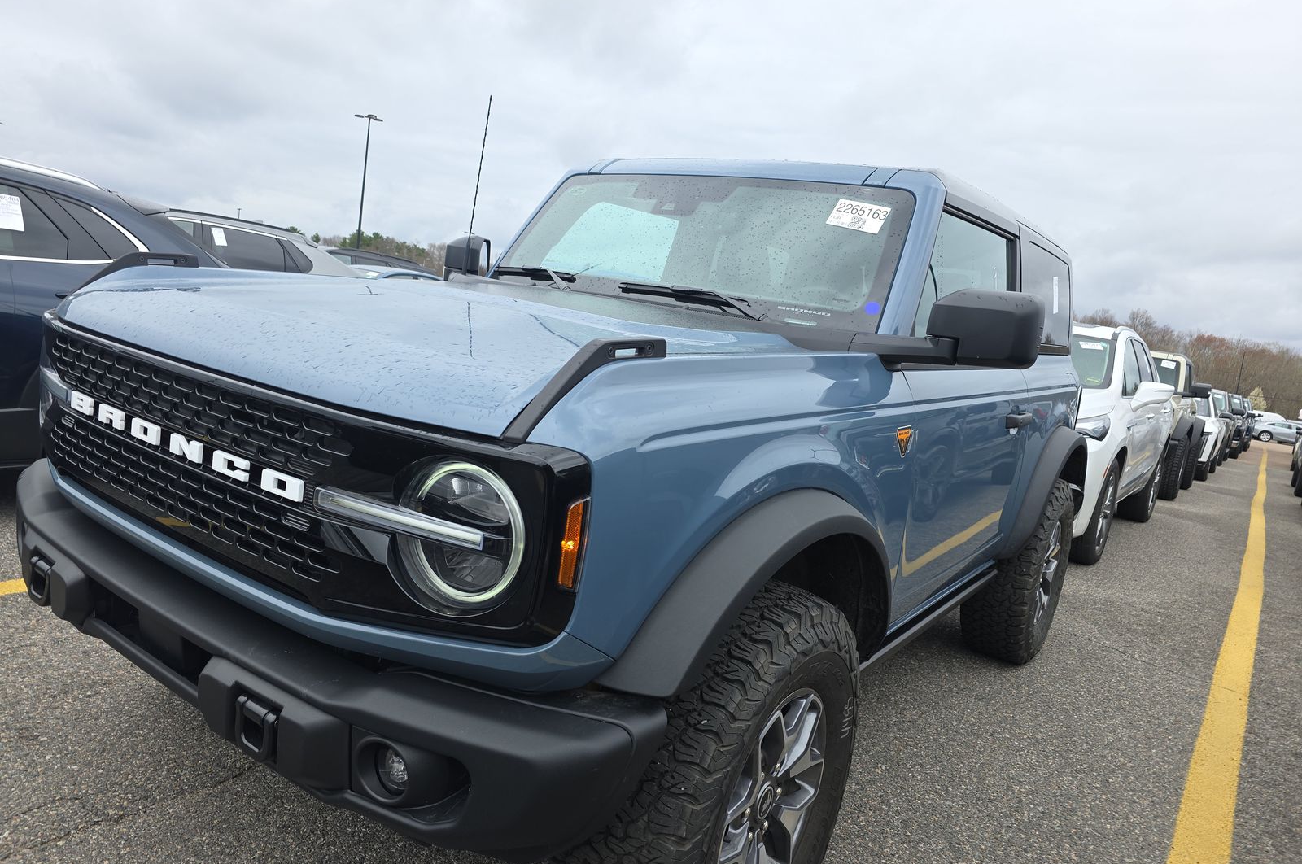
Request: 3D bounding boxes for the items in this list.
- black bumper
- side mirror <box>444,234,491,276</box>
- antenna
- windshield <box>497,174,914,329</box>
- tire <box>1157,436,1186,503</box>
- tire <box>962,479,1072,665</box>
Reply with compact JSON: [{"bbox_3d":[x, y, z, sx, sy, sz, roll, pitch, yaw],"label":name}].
[{"bbox_3d":[-0.832,0.325,1.633,1.870,0.300,0.350,14,10,34],"label":"black bumper"},{"bbox_3d":[-0.689,-0.637,3.164,0.290,0.190,0.130,14,10,34],"label":"side mirror"},{"bbox_3d":[-0.581,-0.828,2.908,0.020,0.580,0.020,14,7,34],"label":"antenna"},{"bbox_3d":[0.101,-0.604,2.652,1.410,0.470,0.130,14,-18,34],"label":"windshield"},{"bbox_3d":[6.320,0.411,10.560,0.300,0.850,0.850,14,12,33],"label":"tire"},{"bbox_3d":[1.615,0.595,3.807,0.280,0.820,0.820,14,10,34],"label":"tire"}]

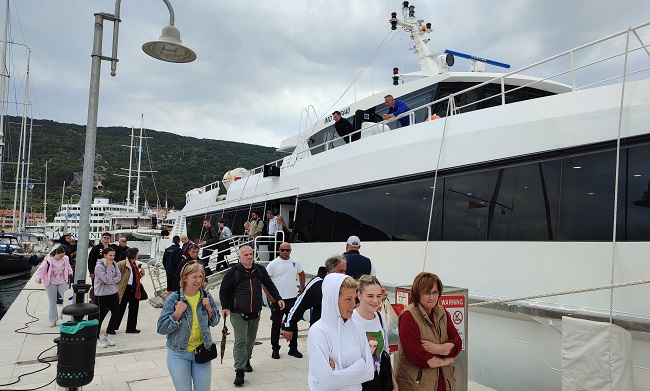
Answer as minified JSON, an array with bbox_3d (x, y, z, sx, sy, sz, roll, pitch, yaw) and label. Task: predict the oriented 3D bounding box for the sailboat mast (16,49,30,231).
[{"bbox_3d":[-27.346,-5.136,42.688,0.240,16.778,0.240,4,-5,-29],"label":"sailboat mast"}]

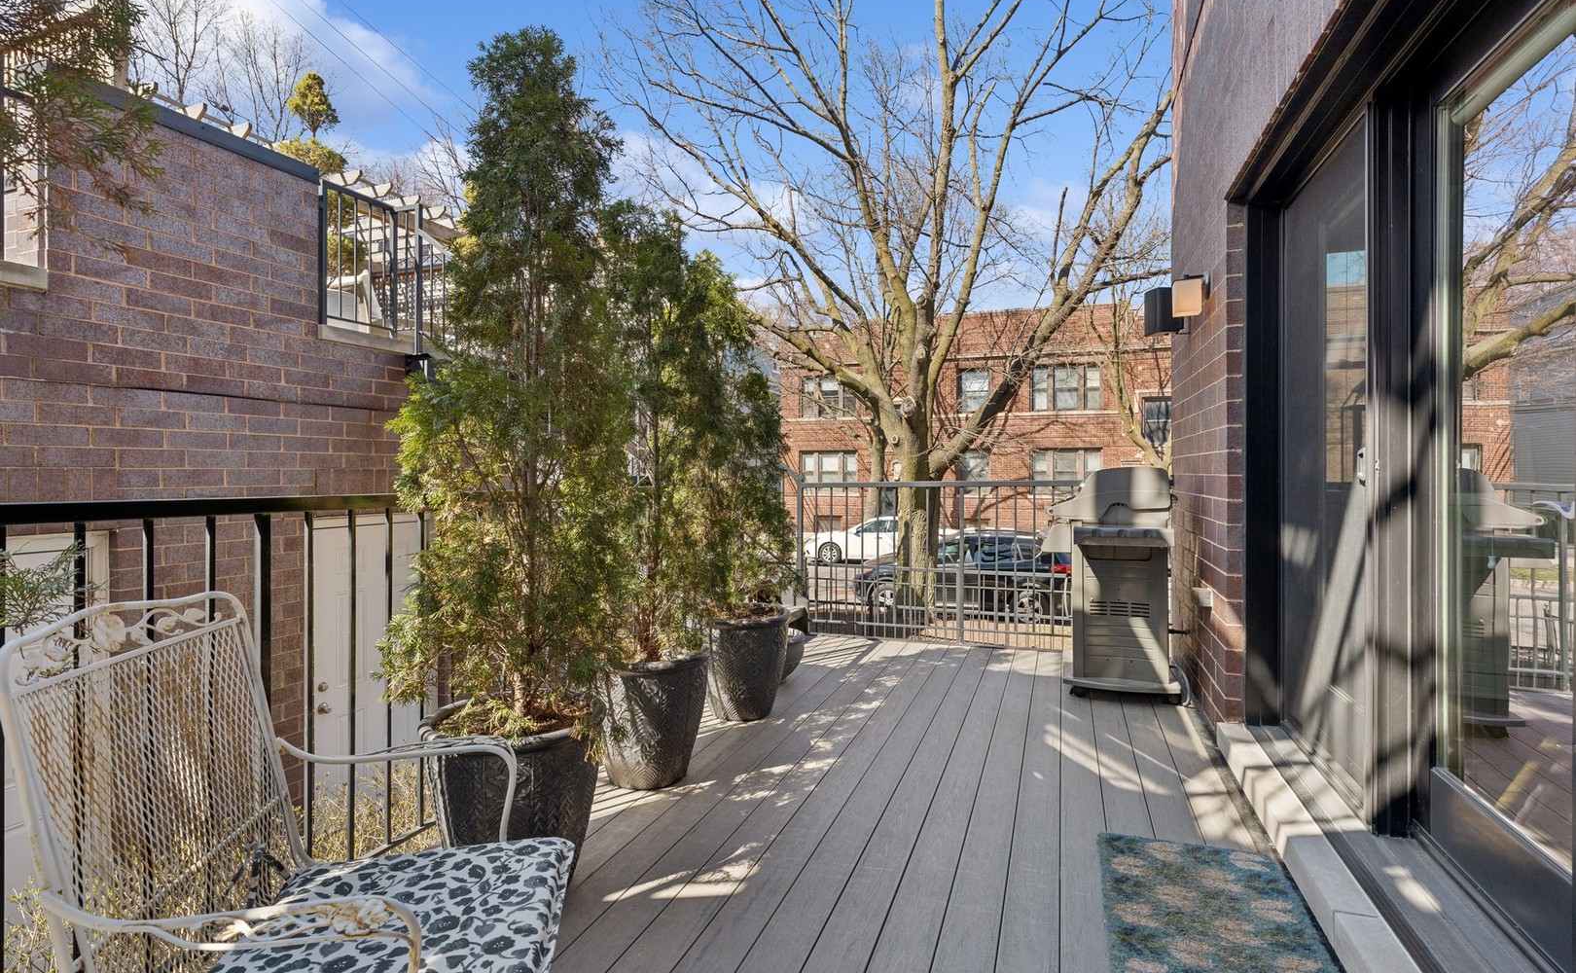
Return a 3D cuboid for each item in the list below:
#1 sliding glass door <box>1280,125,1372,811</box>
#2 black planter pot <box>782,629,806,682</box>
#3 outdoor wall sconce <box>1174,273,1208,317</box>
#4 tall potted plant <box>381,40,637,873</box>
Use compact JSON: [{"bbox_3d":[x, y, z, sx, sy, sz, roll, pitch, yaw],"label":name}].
[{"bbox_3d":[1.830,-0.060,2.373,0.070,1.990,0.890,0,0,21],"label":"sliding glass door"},{"bbox_3d":[-0.105,1.010,4.130,0.420,0.250,0.420,0,0,0],"label":"black planter pot"},{"bbox_3d":[1.905,-0.908,3.335,0.150,0.200,0.130,0,0,21],"label":"outdoor wall sconce"},{"bbox_3d":[-0.785,-0.075,1.960,0.660,2.420,0.680,0,0,21],"label":"tall potted plant"}]

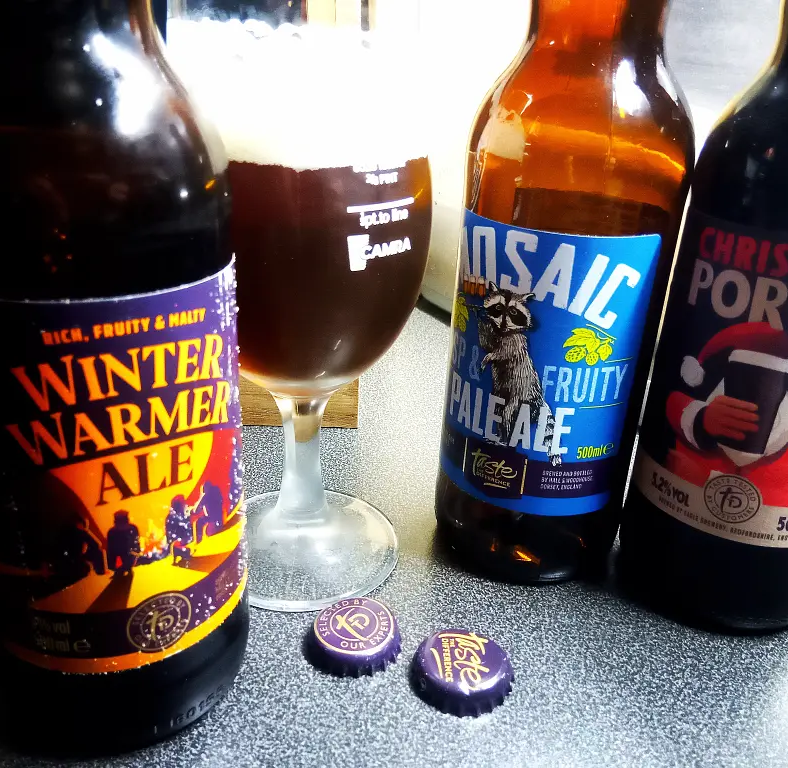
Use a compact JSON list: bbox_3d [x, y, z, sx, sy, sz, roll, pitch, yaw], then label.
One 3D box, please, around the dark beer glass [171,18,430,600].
[{"bbox_3d":[-0.028,-0.023,0.265,0.078,0.188,0.078,4,26,0],"label":"dark beer glass"}]

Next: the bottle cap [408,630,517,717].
[{"bbox_3d":[0.021,0.087,0.252,0.031,0.007,0.031,3,26,-1],"label":"bottle cap"}]

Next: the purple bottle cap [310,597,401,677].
[{"bbox_3d":[-0.012,0.079,0.263,0.030,0.007,0.030,3,26,-1],"label":"purple bottle cap"}]

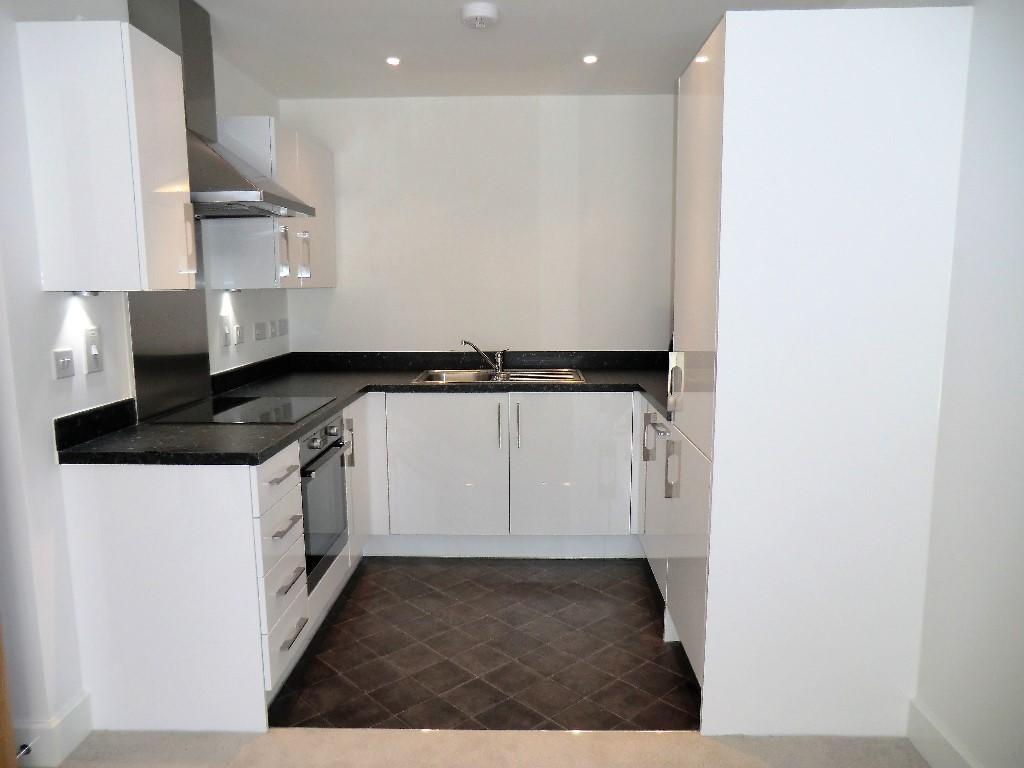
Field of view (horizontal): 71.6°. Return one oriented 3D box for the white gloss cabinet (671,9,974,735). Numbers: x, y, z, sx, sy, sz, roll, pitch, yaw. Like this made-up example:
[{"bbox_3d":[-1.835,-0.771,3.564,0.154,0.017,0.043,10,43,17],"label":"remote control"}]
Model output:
[{"bbox_3d":[0.931,-0.001,2.375,0.663,2.133,0.617,0,8,2],"label":"white gloss cabinet"}]

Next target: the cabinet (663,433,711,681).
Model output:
[{"bbox_3d":[0.893,0.553,2.457,0.580,0.734,0.609,0,8,2],"label":"cabinet"}]

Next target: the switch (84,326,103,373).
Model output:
[{"bbox_3d":[-1.346,-0.109,2.285,0.018,0.146,0.084,0,8,2],"label":"switch"}]

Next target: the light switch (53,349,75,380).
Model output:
[{"bbox_3d":[-1.353,-0.060,2.145,0.014,0.085,0.084,0,8,2],"label":"light switch"}]

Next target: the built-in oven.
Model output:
[{"bbox_3d":[-0.989,0.449,2.836,0.560,0.592,0.580,0,8,2],"label":"built-in oven"}]

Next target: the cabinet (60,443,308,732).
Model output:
[{"bbox_3d":[-1.050,0.649,2.386,0.599,0.870,0.389,0,8,2],"label":"cabinet"}]

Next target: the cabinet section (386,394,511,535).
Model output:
[{"bbox_3d":[-0.306,0.357,3.762,0.600,0.718,0.560,0,8,1],"label":"cabinet section"}]

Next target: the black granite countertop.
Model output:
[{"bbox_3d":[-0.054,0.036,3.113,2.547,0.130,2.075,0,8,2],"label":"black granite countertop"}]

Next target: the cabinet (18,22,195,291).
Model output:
[{"bbox_3d":[-1.204,-0.653,2.153,0.313,0.730,0.293,0,8,2],"label":"cabinet"}]

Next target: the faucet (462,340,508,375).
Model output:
[{"bbox_3d":[-0.145,-0.145,3.884,0.260,0.195,0.090,-3,8,-16],"label":"faucet"}]

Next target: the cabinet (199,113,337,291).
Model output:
[{"bbox_3d":[-1.161,-0.844,3.520,0.313,0.730,0.910,0,8,2],"label":"cabinet"}]

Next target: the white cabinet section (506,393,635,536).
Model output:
[{"bbox_3d":[0.294,0.355,3.752,0.601,0.718,0.560,0,8,1],"label":"white cabinet section"}]

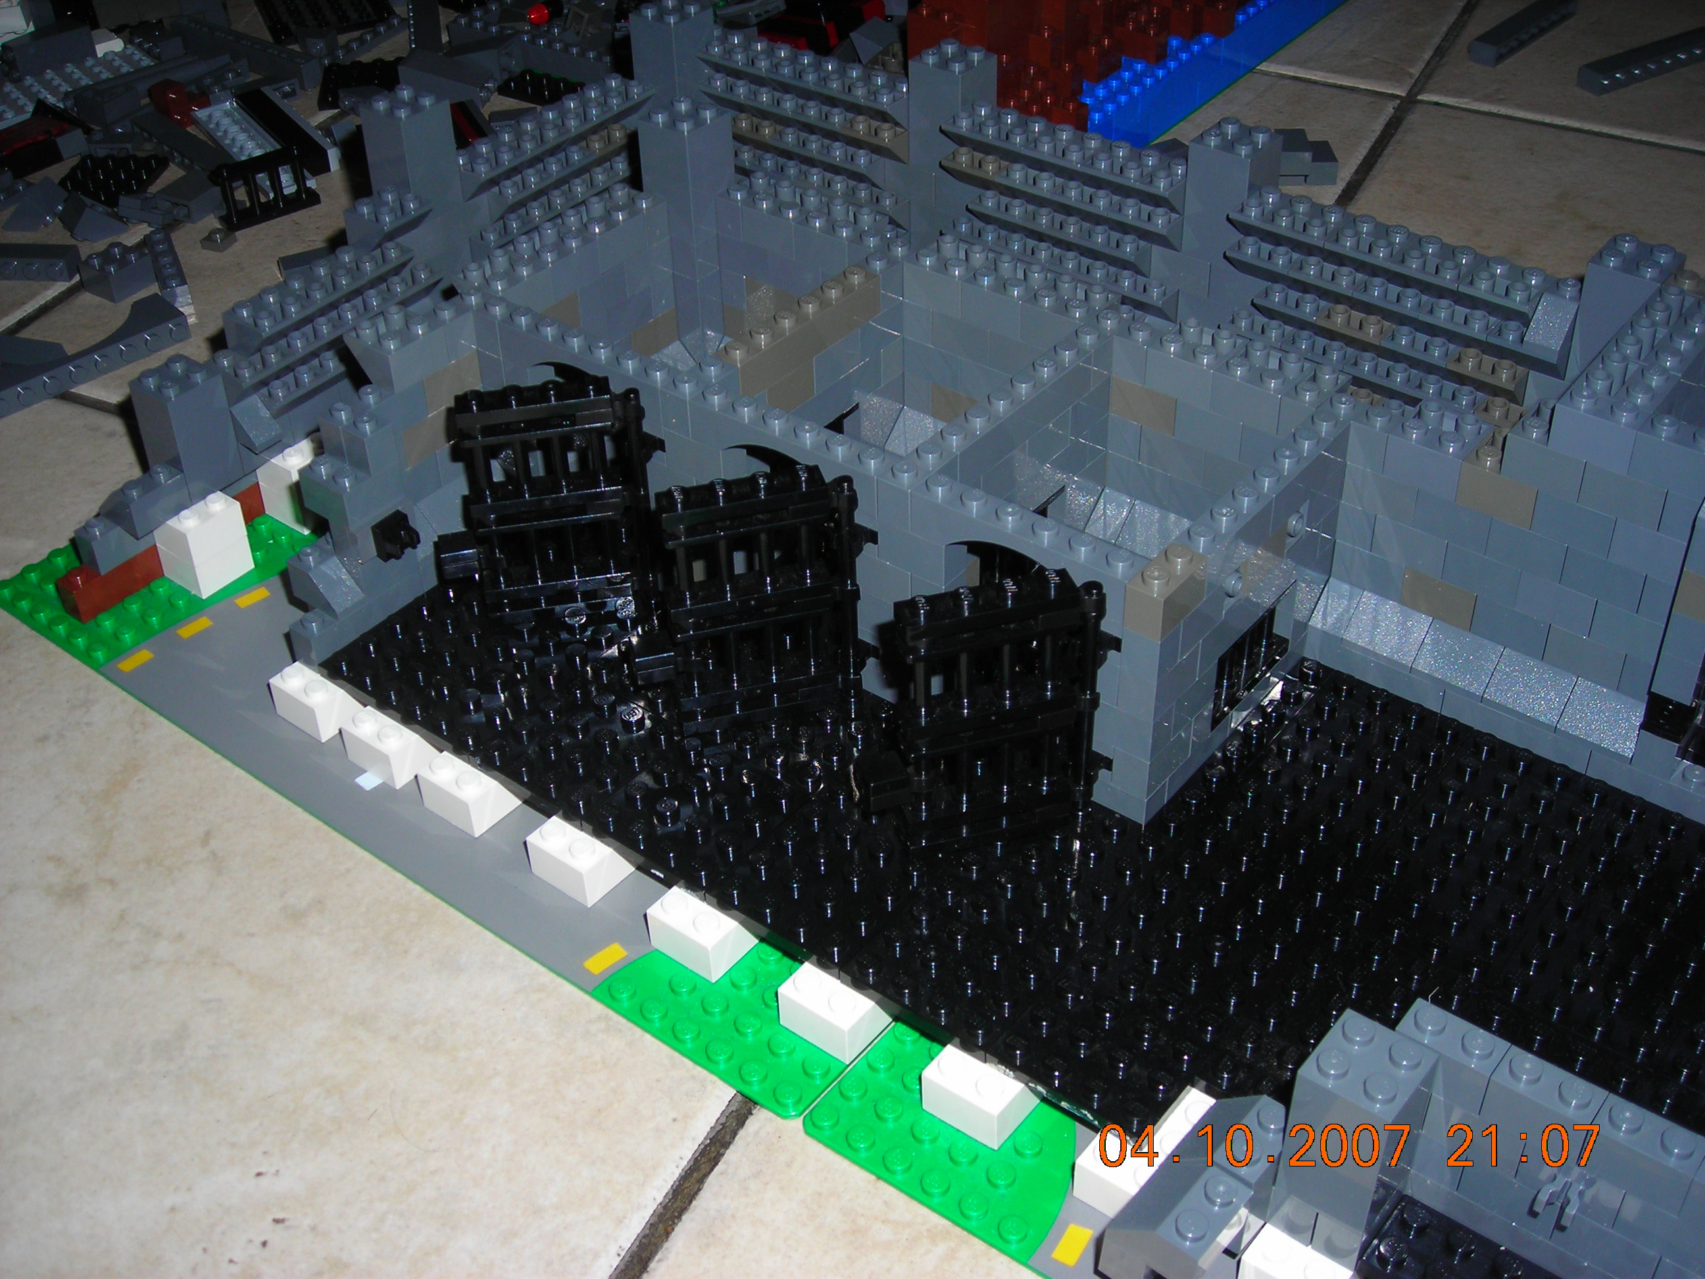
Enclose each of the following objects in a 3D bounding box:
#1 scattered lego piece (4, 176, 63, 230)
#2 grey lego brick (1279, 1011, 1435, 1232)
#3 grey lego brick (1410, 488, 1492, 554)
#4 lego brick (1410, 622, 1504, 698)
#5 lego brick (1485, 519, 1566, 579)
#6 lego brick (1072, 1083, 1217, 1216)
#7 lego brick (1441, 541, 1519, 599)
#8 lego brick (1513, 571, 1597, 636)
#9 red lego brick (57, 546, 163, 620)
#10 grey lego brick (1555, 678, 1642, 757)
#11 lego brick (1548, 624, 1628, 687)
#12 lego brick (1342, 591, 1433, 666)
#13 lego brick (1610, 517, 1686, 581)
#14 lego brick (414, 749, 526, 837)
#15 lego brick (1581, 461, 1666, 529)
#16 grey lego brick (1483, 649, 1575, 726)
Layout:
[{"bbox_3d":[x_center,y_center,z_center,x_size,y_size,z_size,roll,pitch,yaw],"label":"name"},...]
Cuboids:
[{"bbox_3d":[-0.259,-0.136,0.643,0.016,0.011,0.016,-36,26,31],"label":"scattered lego piece"},{"bbox_3d":[0.077,0.073,0.307,0.016,0.030,0.016,25,46,29],"label":"grey lego brick"},{"bbox_3d":[0.119,-0.025,0.397,0.016,0.010,0.008,25,47,30],"label":"grey lego brick"},{"bbox_3d":[0.124,0.002,0.410,0.016,0.010,0.016,25,46,29],"label":"lego brick"},{"bbox_3d":[0.133,-0.019,0.394,0.016,0.010,0.008,25,46,30],"label":"lego brick"},{"bbox_3d":[0.052,0.085,0.339,0.016,0.010,0.030,25,47,30],"label":"lego brick"},{"bbox_3d":[0.127,-0.015,0.404,0.016,0.010,0.008,25,46,30],"label":"lego brick"},{"bbox_3d":[0.140,-0.010,0.394,0.016,0.010,0.013,25,46,29],"label":"lego brick"},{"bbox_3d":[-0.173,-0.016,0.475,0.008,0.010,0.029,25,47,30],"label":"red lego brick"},{"bbox_3d":[0.148,0.014,0.393,0.016,0.010,0.016,25,47,30],"label":"grey lego brick"},{"bbox_3d":[0.146,0.000,0.396,0.016,0.010,0.013,25,46,29],"label":"lego brick"},{"bbox_3d":[0.112,-0.004,0.417,0.016,0.010,0.016,25,46,29],"label":"lego brick"},{"bbox_3d":[0.148,-0.018,0.372,0.016,0.010,0.008,25,47,30],"label":"lego brick"},{"bbox_3d":[-0.078,0.029,0.415,0.016,0.011,0.016,25,46,30],"label":"lego brick"},{"bbox_3d":[0.142,-0.028,0.370,0.016,0.010,0.008,25,47,30],"label":"lego brick"},{"bbox_3d":[0.136,0.008,0.401,0.016,0.010,0.016,25,47,30],"label":"grey lego brick"}]

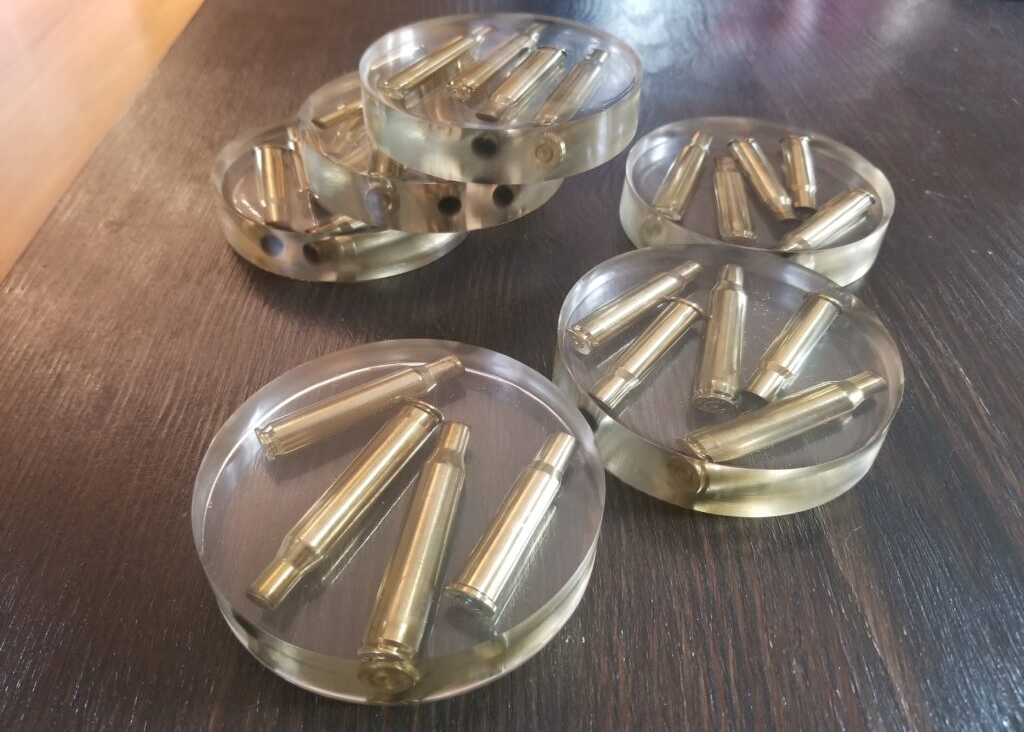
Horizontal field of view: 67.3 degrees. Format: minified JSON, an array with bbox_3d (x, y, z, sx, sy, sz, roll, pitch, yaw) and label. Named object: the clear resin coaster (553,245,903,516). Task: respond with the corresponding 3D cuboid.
[{"bbox_3d":[0.062,-0.001,0.228,0.097,0.019,0.097,1,43,0],"label":"clear resin coaster"}]

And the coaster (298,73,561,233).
[{"bbox_3d":[-0.028,-0.084,0.286,0.096,0.019,0.096,1,43,0],"label":"coaster"}]

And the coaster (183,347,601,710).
[{"bbox_3d":[-0.026,0.032,0.191,0.097,0.019,0.097,1,43,0],"label":"coaster"}]

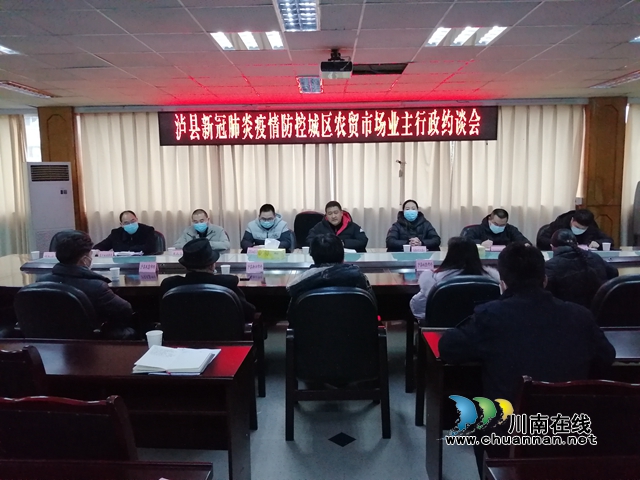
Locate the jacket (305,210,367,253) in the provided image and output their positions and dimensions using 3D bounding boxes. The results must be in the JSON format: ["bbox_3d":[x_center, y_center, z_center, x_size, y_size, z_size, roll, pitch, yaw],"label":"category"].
[{"bbox_3d":[0.182,0.022,5.223,0.650,0.690,0.528,-1,8,1],"label":"jacket"}]

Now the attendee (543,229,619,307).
[{"bbox_3d":[1.846,0.522,3.377,0.550,1.210,0.800,-1,8,-2],"label":"attendee"}]

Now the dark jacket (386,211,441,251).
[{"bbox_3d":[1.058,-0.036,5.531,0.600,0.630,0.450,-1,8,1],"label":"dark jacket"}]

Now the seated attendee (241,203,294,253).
[{"bbox_3d":[-0.565,0.250,5.419,0.600,1.280,0.780,-1,8,1],"label":"seated attendee"}]

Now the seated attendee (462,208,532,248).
[{"bbox_3d":[1.902,0.240,5.356,0.700,1.240,0.800,-1,8,1],"label":"seated attendee"}]

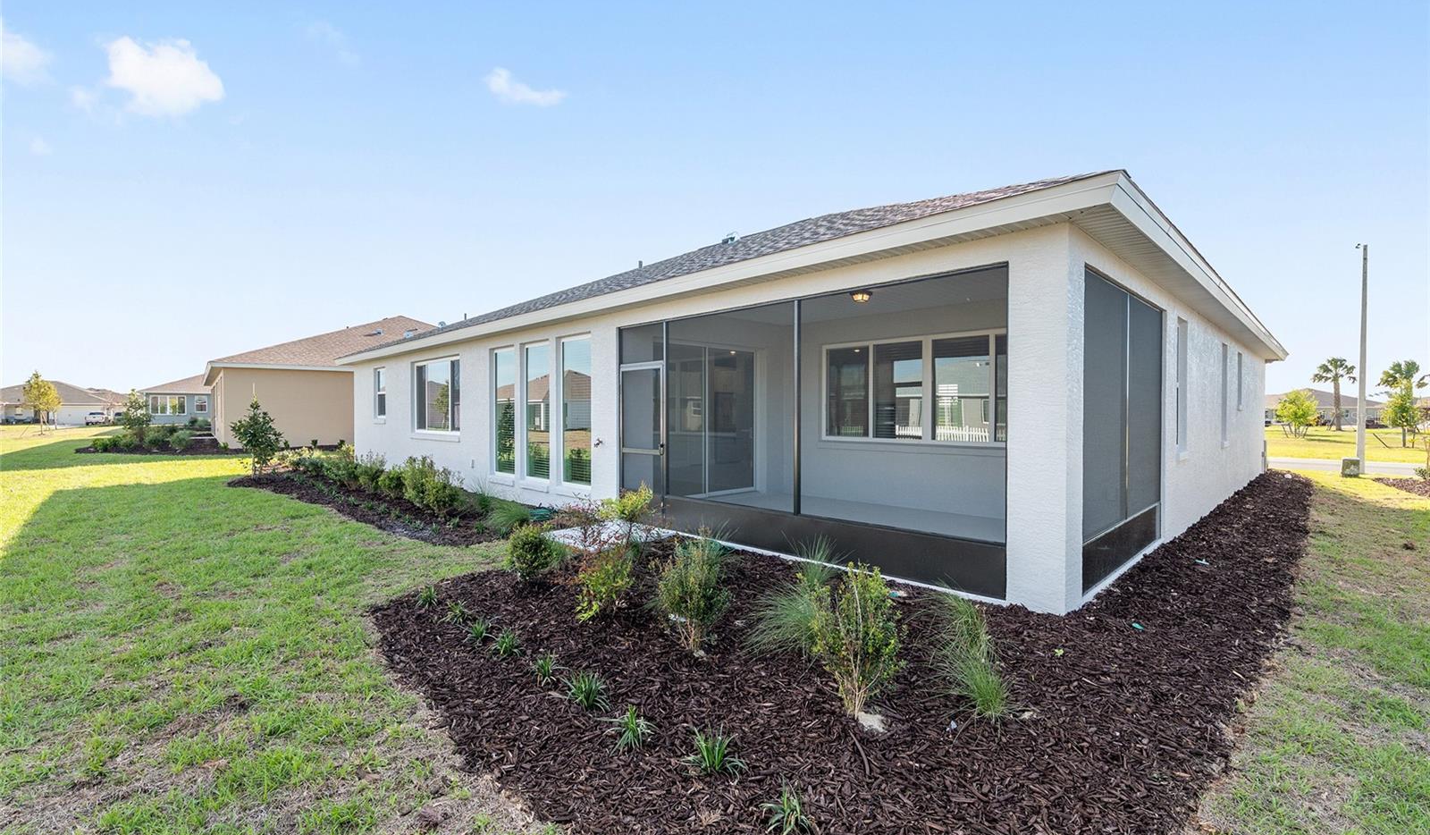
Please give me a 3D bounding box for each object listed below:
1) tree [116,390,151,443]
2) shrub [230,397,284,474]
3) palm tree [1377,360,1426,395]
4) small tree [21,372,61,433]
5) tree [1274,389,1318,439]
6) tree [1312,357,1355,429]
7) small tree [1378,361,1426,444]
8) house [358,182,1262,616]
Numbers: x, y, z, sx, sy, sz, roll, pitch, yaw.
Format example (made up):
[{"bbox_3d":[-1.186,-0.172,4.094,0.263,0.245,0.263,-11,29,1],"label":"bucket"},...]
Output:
[{"bbox_3d":[-24.778,-0.048,25.500,1.025,2.295,1.025,-1,1,-44],"label":"tree"},{"bbox_3d":[-10.383,0.405,13.500,0.972,1.772,0.972,0,1,-38],"label":"shrub"},{"bbox_3d":[69.330,-2.193,60.000,3.243,7.087,3.243,-1,1,-41],"label":"palm tree"},{"bbox_3d":[-45.245,-0.975,40.000,1.792,4.199,1.792,1,1,41],"label":"small tree"},{"bbox_3d":[42.024,-0.323,43.000,2.317,3.547,2.317,1,1,44],"label":"tree"},{"bbox_3d":[62.296,-2.334,60.000,3.217,7.368,3.217,-1,1,-44],"label":"tree"},{"bbox_3d":[35.243,-0.500,30.500,1.658,4.031,1.658,-1,1,-41],"label":"small tree"},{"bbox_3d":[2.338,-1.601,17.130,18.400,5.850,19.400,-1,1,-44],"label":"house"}]

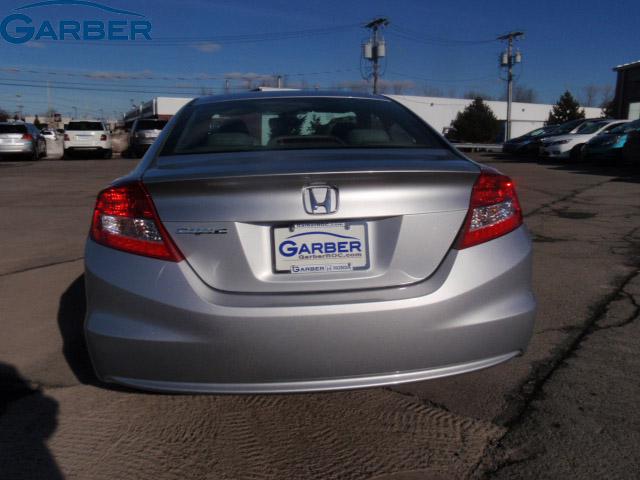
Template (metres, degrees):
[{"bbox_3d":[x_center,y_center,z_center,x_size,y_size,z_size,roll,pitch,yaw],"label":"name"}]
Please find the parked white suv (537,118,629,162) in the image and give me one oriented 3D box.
[{"bbox_3d":[10.189,-3.586,18.104,4.450,1.480,1.780,-2,12,-6],"label":"parked white suv"}]

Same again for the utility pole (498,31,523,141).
[{"bbox_3d":[16.000,-12.930,44.303,0.900,8.932,2.300,-8,14,-29],"label":"utility pole"}]

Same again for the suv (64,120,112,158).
[{"bbox_3d":[-11.402,-5.095,25.600,1.850,1.690,4.500,-5,13,-20],"label":"suv"}]

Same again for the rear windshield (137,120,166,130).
[{"bbox_3d":[-7.957,-5.417,24.491,1.330,0.450,0.300,-5,13,-20],"label":"rear windshield"}]

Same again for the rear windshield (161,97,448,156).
[{"bbox_3d":[-0.092,-0.592,2.549,1.220,0.290,0.930,-2,12,-5],"label":"rear windshield"}]

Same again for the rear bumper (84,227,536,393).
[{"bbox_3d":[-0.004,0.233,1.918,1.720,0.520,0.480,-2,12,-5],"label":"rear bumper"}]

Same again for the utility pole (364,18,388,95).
[{"bbox_3d":[4.102,-11.534,38.439,0.900,8.929,2.300,-8,14,-29],"label":"utility pole"}]

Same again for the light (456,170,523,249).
[{"bbox_3d":[0.628,-0.130,1.886,0.380,0.270,0.350,-2,12,-5],"label":"light"}]

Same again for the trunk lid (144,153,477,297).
[{"bbox_3d":[-0.015,-0.082,1.911,1.240,0.440,0.520,-2,12,-5],"label":"trunk lid"}]

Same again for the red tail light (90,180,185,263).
[{"bbox_3d":[-0.646,-0.081,1.772,0.380,0.270,0.350,-2,12,-5],"label":"red tail light"}]

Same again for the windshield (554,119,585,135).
[{"bbox_3d":[9.879,-4.478,20.335,0.750,0.500,1.380,-2,12,-6],"label":"windshield"}]

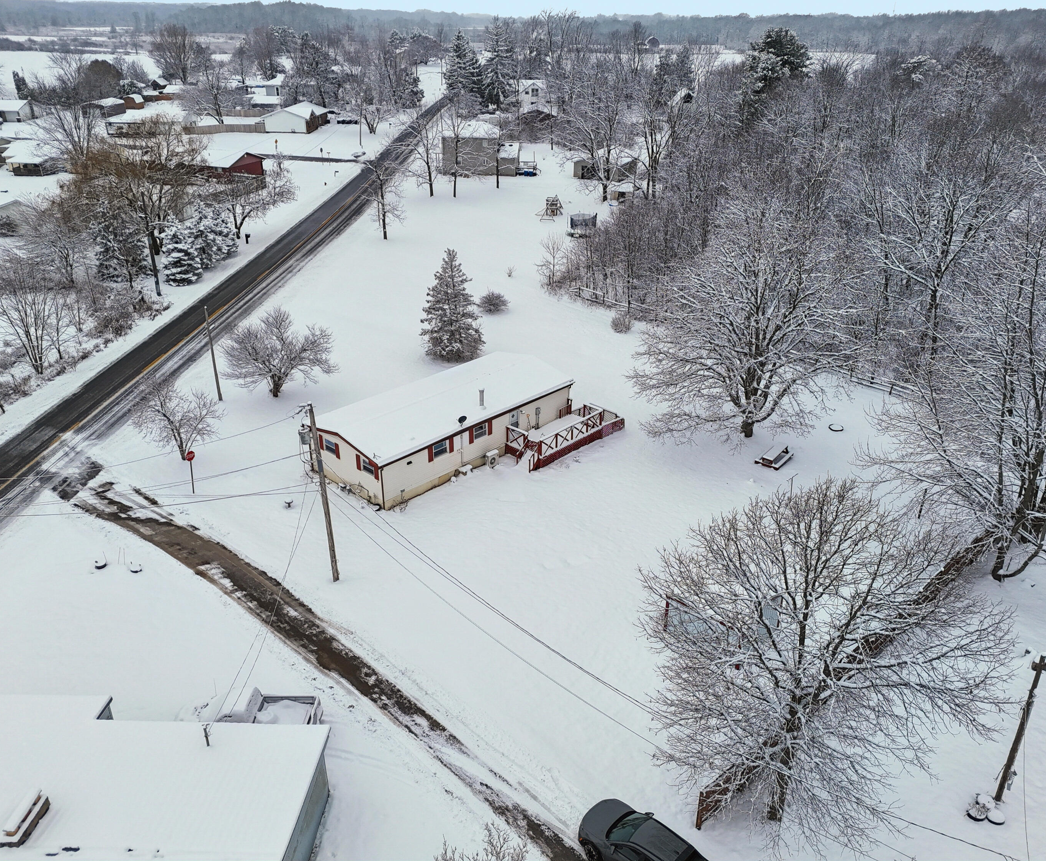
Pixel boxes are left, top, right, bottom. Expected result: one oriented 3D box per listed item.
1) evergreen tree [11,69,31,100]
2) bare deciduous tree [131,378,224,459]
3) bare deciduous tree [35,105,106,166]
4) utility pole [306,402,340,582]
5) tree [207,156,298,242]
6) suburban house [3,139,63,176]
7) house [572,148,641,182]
[{"bbox_3d":[-147.799,-100.452,234.470,5.430,10.480,5.430,0,27,0],"label":"evergreen tree"},{"bbox_3d":[-21.501,-0.613,49.750,5.300,5.500,5.200,0,28,0],"label":"bare deciduous tree"},{"bbox_3d":[-78.555,-51.422,138.788,11.000,9.700,10.500,0,27,0],"label":"bare deciduous tree"},{"bbox_3d":[-9.436,3.130,37.800,0.400,10.000,0.400,0,28,0],"label":"utility pole"},{"bbox_3d":[-33.650,-28.540,97.981,9.900,9.900,9.500,0,28,0],"label":"tree"},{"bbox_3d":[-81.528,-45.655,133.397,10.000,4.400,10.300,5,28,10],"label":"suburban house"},{"bbox_3d":[14.025,-44.171,131.536,8.200,4.500,8.400,16,31,27],"label":"house"}]

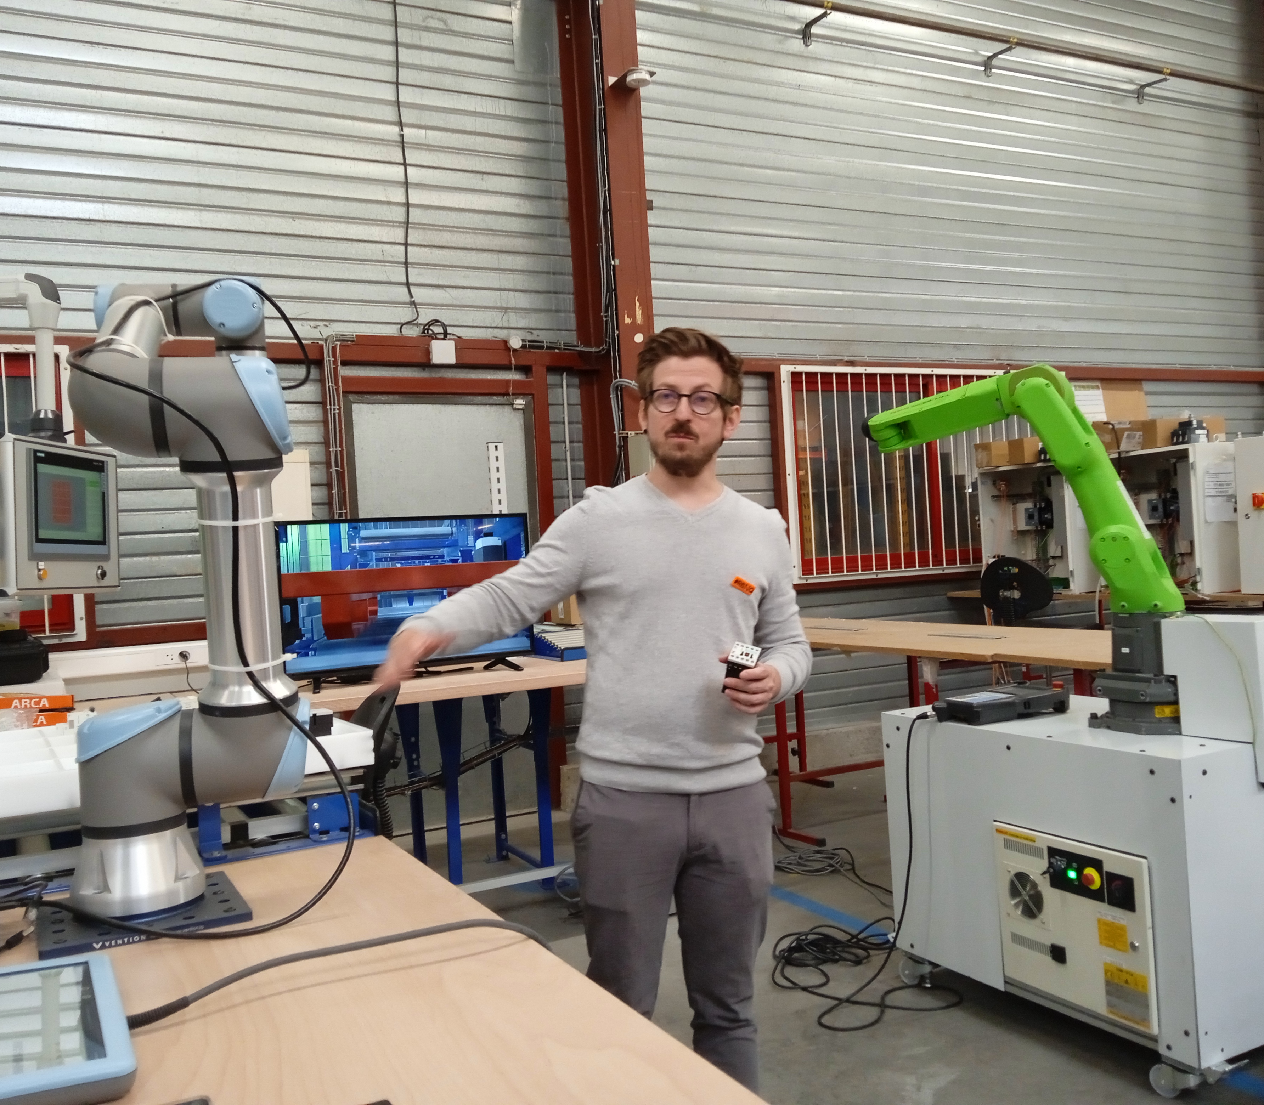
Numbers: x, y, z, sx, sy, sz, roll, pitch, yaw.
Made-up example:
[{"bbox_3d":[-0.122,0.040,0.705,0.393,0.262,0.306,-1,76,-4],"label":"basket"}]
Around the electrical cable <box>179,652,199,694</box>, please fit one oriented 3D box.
[{"bbox_3d":[-1.447,0.395,3.902,0.075,0.145,0.060,-3,0,-26],"label":"electrical cable"}]

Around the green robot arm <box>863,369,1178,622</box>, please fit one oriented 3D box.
[{"bbox_3d":[1.017,-0.160,3.167,0.800,0.660,0.200,-3,0,29],"label":"green robot arm"}]

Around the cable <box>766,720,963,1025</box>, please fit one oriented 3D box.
[{"bbox_3d":[0.653,0.871,3.570,0.500,0.810,0.780,-3,0,0],"label":"cable"}]

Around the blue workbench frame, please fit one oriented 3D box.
[{"bbox_3d":[-0.633,0.955,4.881,0.520,0.790,0.620,-3,0,-26],"label":"blue workbench frame"}]

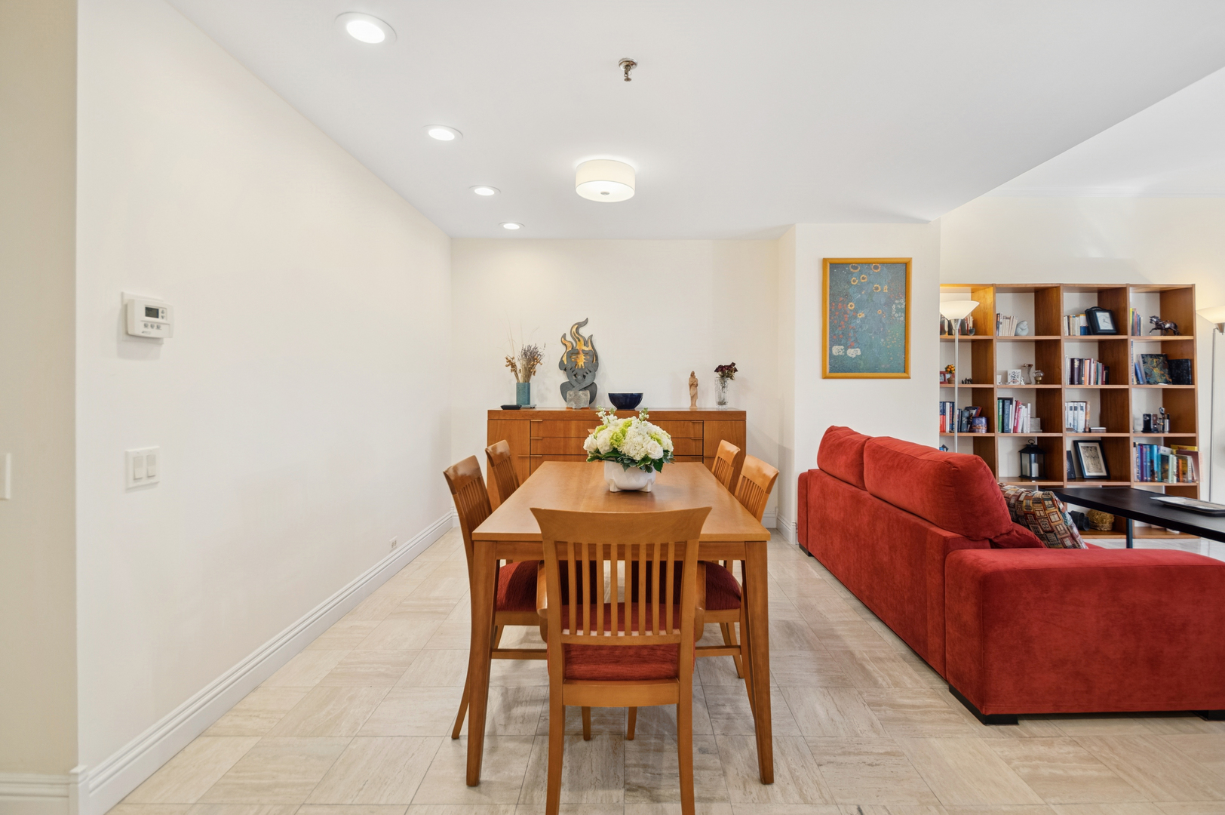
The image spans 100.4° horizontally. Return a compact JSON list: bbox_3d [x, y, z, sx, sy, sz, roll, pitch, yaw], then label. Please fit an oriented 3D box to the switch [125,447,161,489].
[{"bbox_3d":[-1.444,0.183,1.575,0.012,0.114,0.113,0,1,1],"label":"switch"}]

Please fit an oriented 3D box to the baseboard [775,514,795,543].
[{"bbox_3d":[1.384,0.947,4.060,0.020,0.155,0.470,0,1,1],"label":"baseboard"}]

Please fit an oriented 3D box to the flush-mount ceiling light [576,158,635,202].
[{"bbox_3d":[-0.040,-1.276,2.880,0.333,0.120,0.333,0,1,1],"label":"flush-mount ceiling light"}]

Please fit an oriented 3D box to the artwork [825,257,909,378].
[{"bbox_3d":[1.915,-0.668,3.840,0.660,0.905,0.030,0,1,1],"label":"artwork"}]

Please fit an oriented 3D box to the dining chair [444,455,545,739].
[{"bbox_3d":[-0.311,0.660,1.895,0.505,0.920,0.430,0,1,1],"label":"dining chair"}]

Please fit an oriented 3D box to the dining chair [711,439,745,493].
[{"bbox_3d":[0.314,0.636,2.400,0.500,0.920,0.420,0,1,1],"label":"dining chair"}]

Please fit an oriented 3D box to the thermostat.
[{"bbox_3d":[-1.422,-0.274,1.562,0.042,0.110,0.135,0,1,1],"label":"thermostat"}]

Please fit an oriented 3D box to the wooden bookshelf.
[{"bbox_3d":[3.545,0.024,4.140,2.110,1.990,0.270,0,1,1],"label":"wooden bookshelf"}]

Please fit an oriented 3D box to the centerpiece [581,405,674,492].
[{"bbox_3d":[0.070,0.171,2.200,0.385,0.350,0.360,0,1,1],"label":"centerpiece"}]

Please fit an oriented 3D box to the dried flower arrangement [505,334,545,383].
[{"bbox_3d":[-0.704,-0.387,4.120,0.315,0.400,0.250,0,1,1],"label":"dried flower arrangement"}]

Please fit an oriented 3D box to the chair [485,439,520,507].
[{"bbox_3d":[-0.296,0.637,2.390,0.505,0.920,0.420,0,1,1],"label":"chair"}]

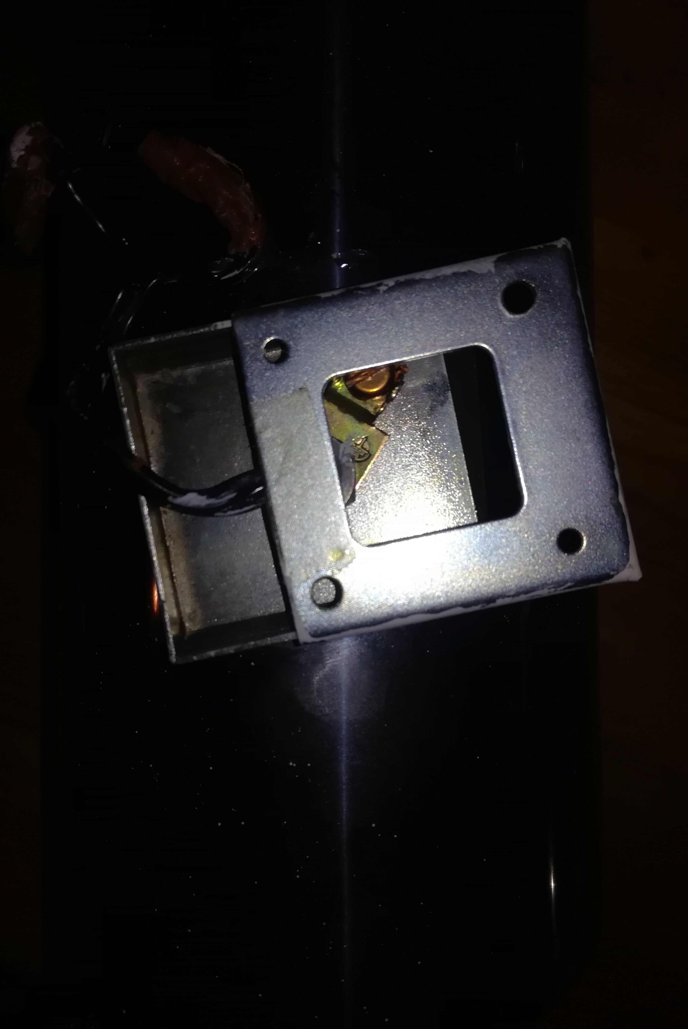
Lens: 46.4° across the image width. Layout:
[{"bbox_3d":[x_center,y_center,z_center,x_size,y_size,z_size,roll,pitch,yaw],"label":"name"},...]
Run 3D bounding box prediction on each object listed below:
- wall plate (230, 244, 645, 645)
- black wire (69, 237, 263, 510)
[{"bbox_3d":[0.011,-0.008,0.101,0.040,0.015,0.040,-11,89,5],"label":"wall plate"},{"bbox_3d":[-0.025,-0.020,0.107,0.032,0.017,0.039,0,87,1],"label":"black wire"}]

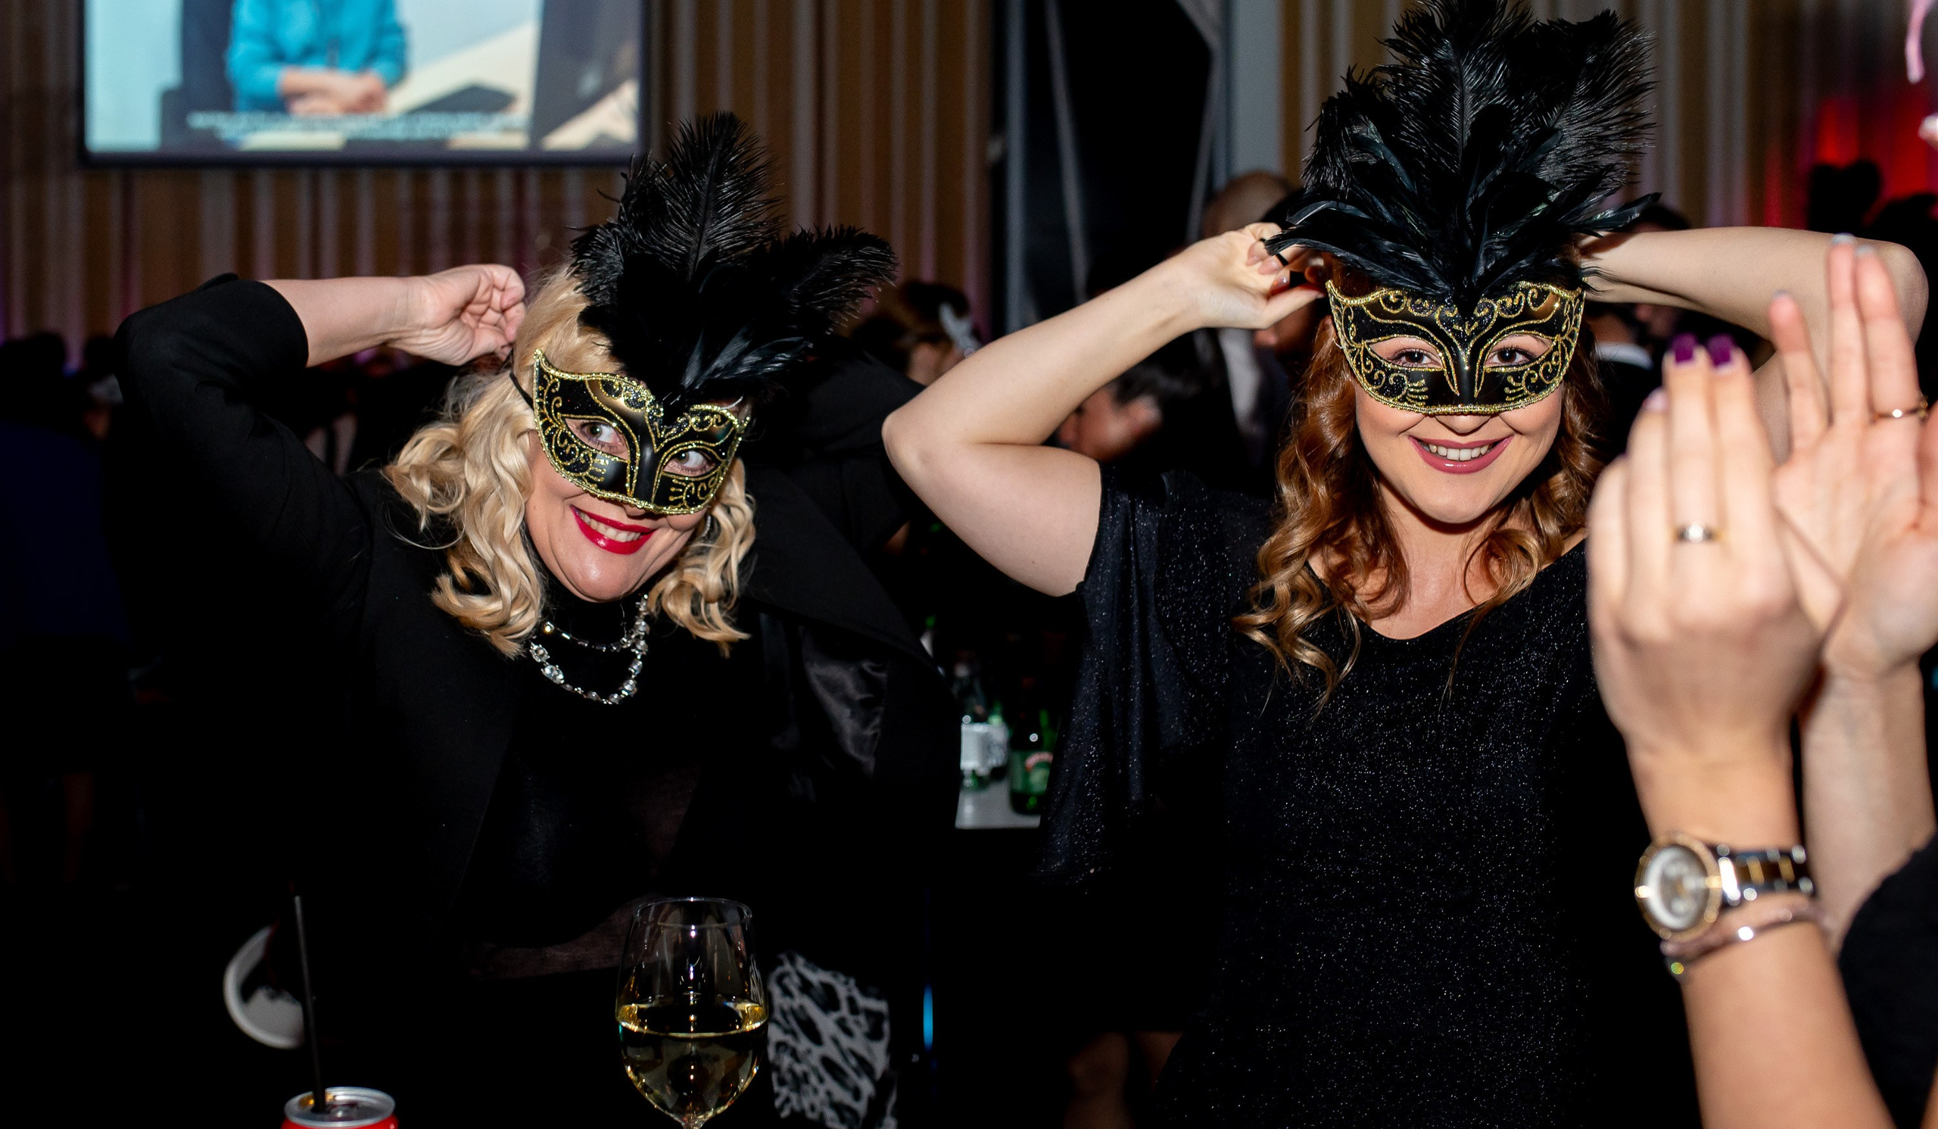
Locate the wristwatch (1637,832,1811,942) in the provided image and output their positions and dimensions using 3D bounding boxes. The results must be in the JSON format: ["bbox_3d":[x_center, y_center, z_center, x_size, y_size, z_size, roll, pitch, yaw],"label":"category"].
[{"bbox_3d":[0.275,0.114,0.680,0.053,0.039,0.060,-6,-15,-27],"label":"wristwatch"}]

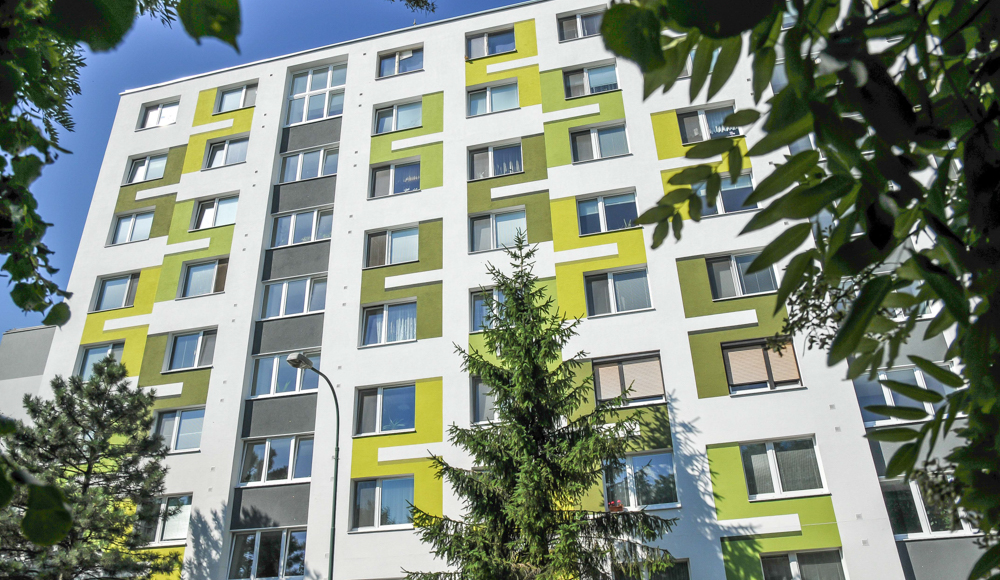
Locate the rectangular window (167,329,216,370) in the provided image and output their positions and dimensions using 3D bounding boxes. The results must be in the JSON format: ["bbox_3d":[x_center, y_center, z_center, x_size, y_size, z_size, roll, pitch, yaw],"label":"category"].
[{"bbox_3d":[-10.680,2.097,23.074,1.980,1.529,0.150,-8,-26,12],"label":"rectangular window"}]

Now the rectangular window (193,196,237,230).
[{"bbox_3d":[-10.837,-2.946,25.626,1.873,1.407,0.160,-8,-26,12],"label":"rectangular window"}]

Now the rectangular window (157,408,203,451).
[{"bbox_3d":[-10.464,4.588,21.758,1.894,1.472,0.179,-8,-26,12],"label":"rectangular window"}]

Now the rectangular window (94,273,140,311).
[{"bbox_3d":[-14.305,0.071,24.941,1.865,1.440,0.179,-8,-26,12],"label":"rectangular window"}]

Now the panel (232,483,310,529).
[{"bbox_3d":[-6.862,6.544,20.123,2.664,1.218,0.150,-8,-26,12],"label":"panel"}]

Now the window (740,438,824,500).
[{"bbox_3d":[7.211,4.563,17.028,1.904,1.487,0.150,-8,-26,12],"label":"window"}]

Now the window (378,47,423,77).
[{"bbox_3d":[-3.932,-9.027,26.494,1.970,1.460,0.150,-8,-26,12],"label":"window"}]

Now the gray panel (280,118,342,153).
[{"bbox_3d":[-7.409,-6.075,26.218,2.620,1.250,0.140,-8,-26,12],"label":"gray panel"}]

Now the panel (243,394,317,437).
[{"bbox_3d":[-7.001,4.000,21.344,2.620,1.250,0.140,-8,-26,12],"label":"panel"}]

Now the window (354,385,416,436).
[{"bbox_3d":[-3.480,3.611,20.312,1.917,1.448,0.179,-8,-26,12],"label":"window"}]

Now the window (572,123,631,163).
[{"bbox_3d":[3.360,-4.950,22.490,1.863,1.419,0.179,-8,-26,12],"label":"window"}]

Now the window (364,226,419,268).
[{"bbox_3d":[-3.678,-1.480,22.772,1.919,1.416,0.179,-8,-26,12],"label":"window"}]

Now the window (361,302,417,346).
[{"bbox_3d":[-3.603,1.097,21.616,1.968,1.550,0.150,-8,-26,12],"label":"window"}]

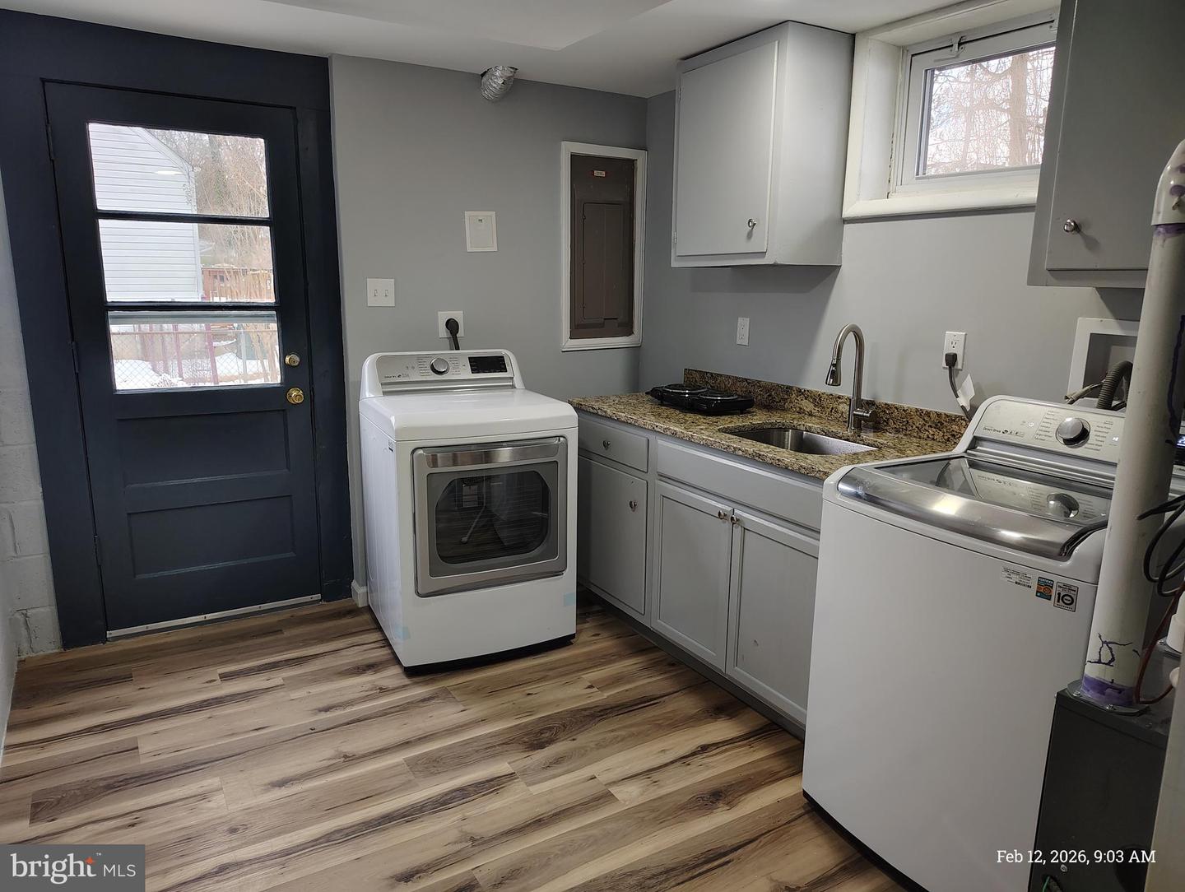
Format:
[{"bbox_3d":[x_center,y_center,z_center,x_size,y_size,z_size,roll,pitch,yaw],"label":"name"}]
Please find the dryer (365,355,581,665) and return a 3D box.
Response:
[{"bbox_3d":[-0.511,0.197,3.324,0.686,1.110,0.714,-5,13,-25],"label":"dryer"}]

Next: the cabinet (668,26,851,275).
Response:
[{"bbox_3d":[0.606,-1.076,3.094,0.326,0.780,0.616,-6,13,-30],"label":"cabinet"}]

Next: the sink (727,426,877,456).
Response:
[{"bbox_3d":[0.692,0.090,2.776,0.383,0.200,0.575,-6,13,-30],"label":"sink"}]

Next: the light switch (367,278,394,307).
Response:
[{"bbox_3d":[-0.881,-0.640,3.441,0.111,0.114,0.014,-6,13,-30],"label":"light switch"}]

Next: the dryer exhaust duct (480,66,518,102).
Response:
[{"bbox_3d":[-0.392,-1.501,3.421,0.133,0.115,0.150,-6,13,-30],"label":"dryer exhaust duct"}]

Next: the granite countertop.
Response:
[{"bbox_3d":[0.561,-0.123,3.014,0.651,0.128,1.592,-6,13,-30],"label":"granite countertop"}]

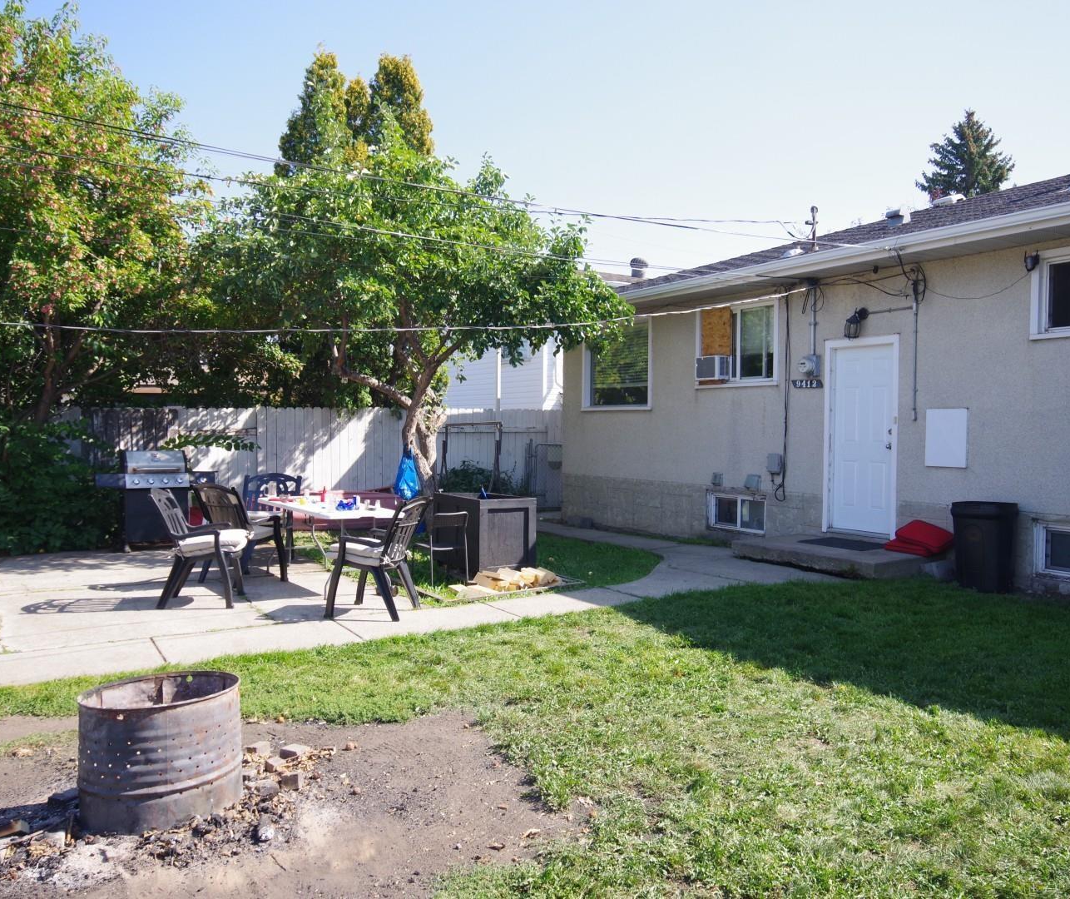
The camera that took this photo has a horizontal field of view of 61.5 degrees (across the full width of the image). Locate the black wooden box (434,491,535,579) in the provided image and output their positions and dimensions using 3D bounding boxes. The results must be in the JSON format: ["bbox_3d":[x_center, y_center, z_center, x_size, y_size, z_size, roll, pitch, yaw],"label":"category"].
[{"bbox_3d":[-0.525,0.867,9.353,0.650,0.769,1.002,0,2,-32],"label":"black wooden box"}]

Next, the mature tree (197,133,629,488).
[{"bbox_3d":[-1.585,-1.468,11.772,5.600,5.300,5.200,1,1,0],"label":"mature tree"}]

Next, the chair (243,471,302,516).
[{"bbox_3d":[-2.868,0.751,9.768,0.580,0.920,0.630,1,1,-3],"label":"chair"}]

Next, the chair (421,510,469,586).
[{"bbox_3d":[-0.914,0.904,8.651,0.460,0.700,0.480,0,1,-37],"label":"chair"}]

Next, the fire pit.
[{"bbox_3d":[-1.444,1.154,3.485,0.585,0.455,0.585,-2,-1,-23],"label":"fire pit"}]

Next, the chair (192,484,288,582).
[{"bbox_3d":[-2.759,0.781,8.424,0.570,0.918,0.654,1,1,33],"label":"chair"}]

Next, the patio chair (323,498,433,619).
[{"bbox_3d":[-1.216,0.826,7.054,0.654,0.918,0.570,1,1,14],"label":"patio chair"}]

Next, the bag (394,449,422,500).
[{"bbox_3d":[-1.693,0.318,11.910,0.360,0.660,0.280,0,1,-8],"label":"bag"}]

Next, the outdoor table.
[{"bbox_3d":[-1.898,0.884,8.328,0.740,0.733,1.859,0,1,-35],"label":"outdoor table"}]

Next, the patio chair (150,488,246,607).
[{"bbox_3d":[-2.777,0.802,7.430,0.654,0.918,0.570,0,1,-8],"label":"patio chair"}]

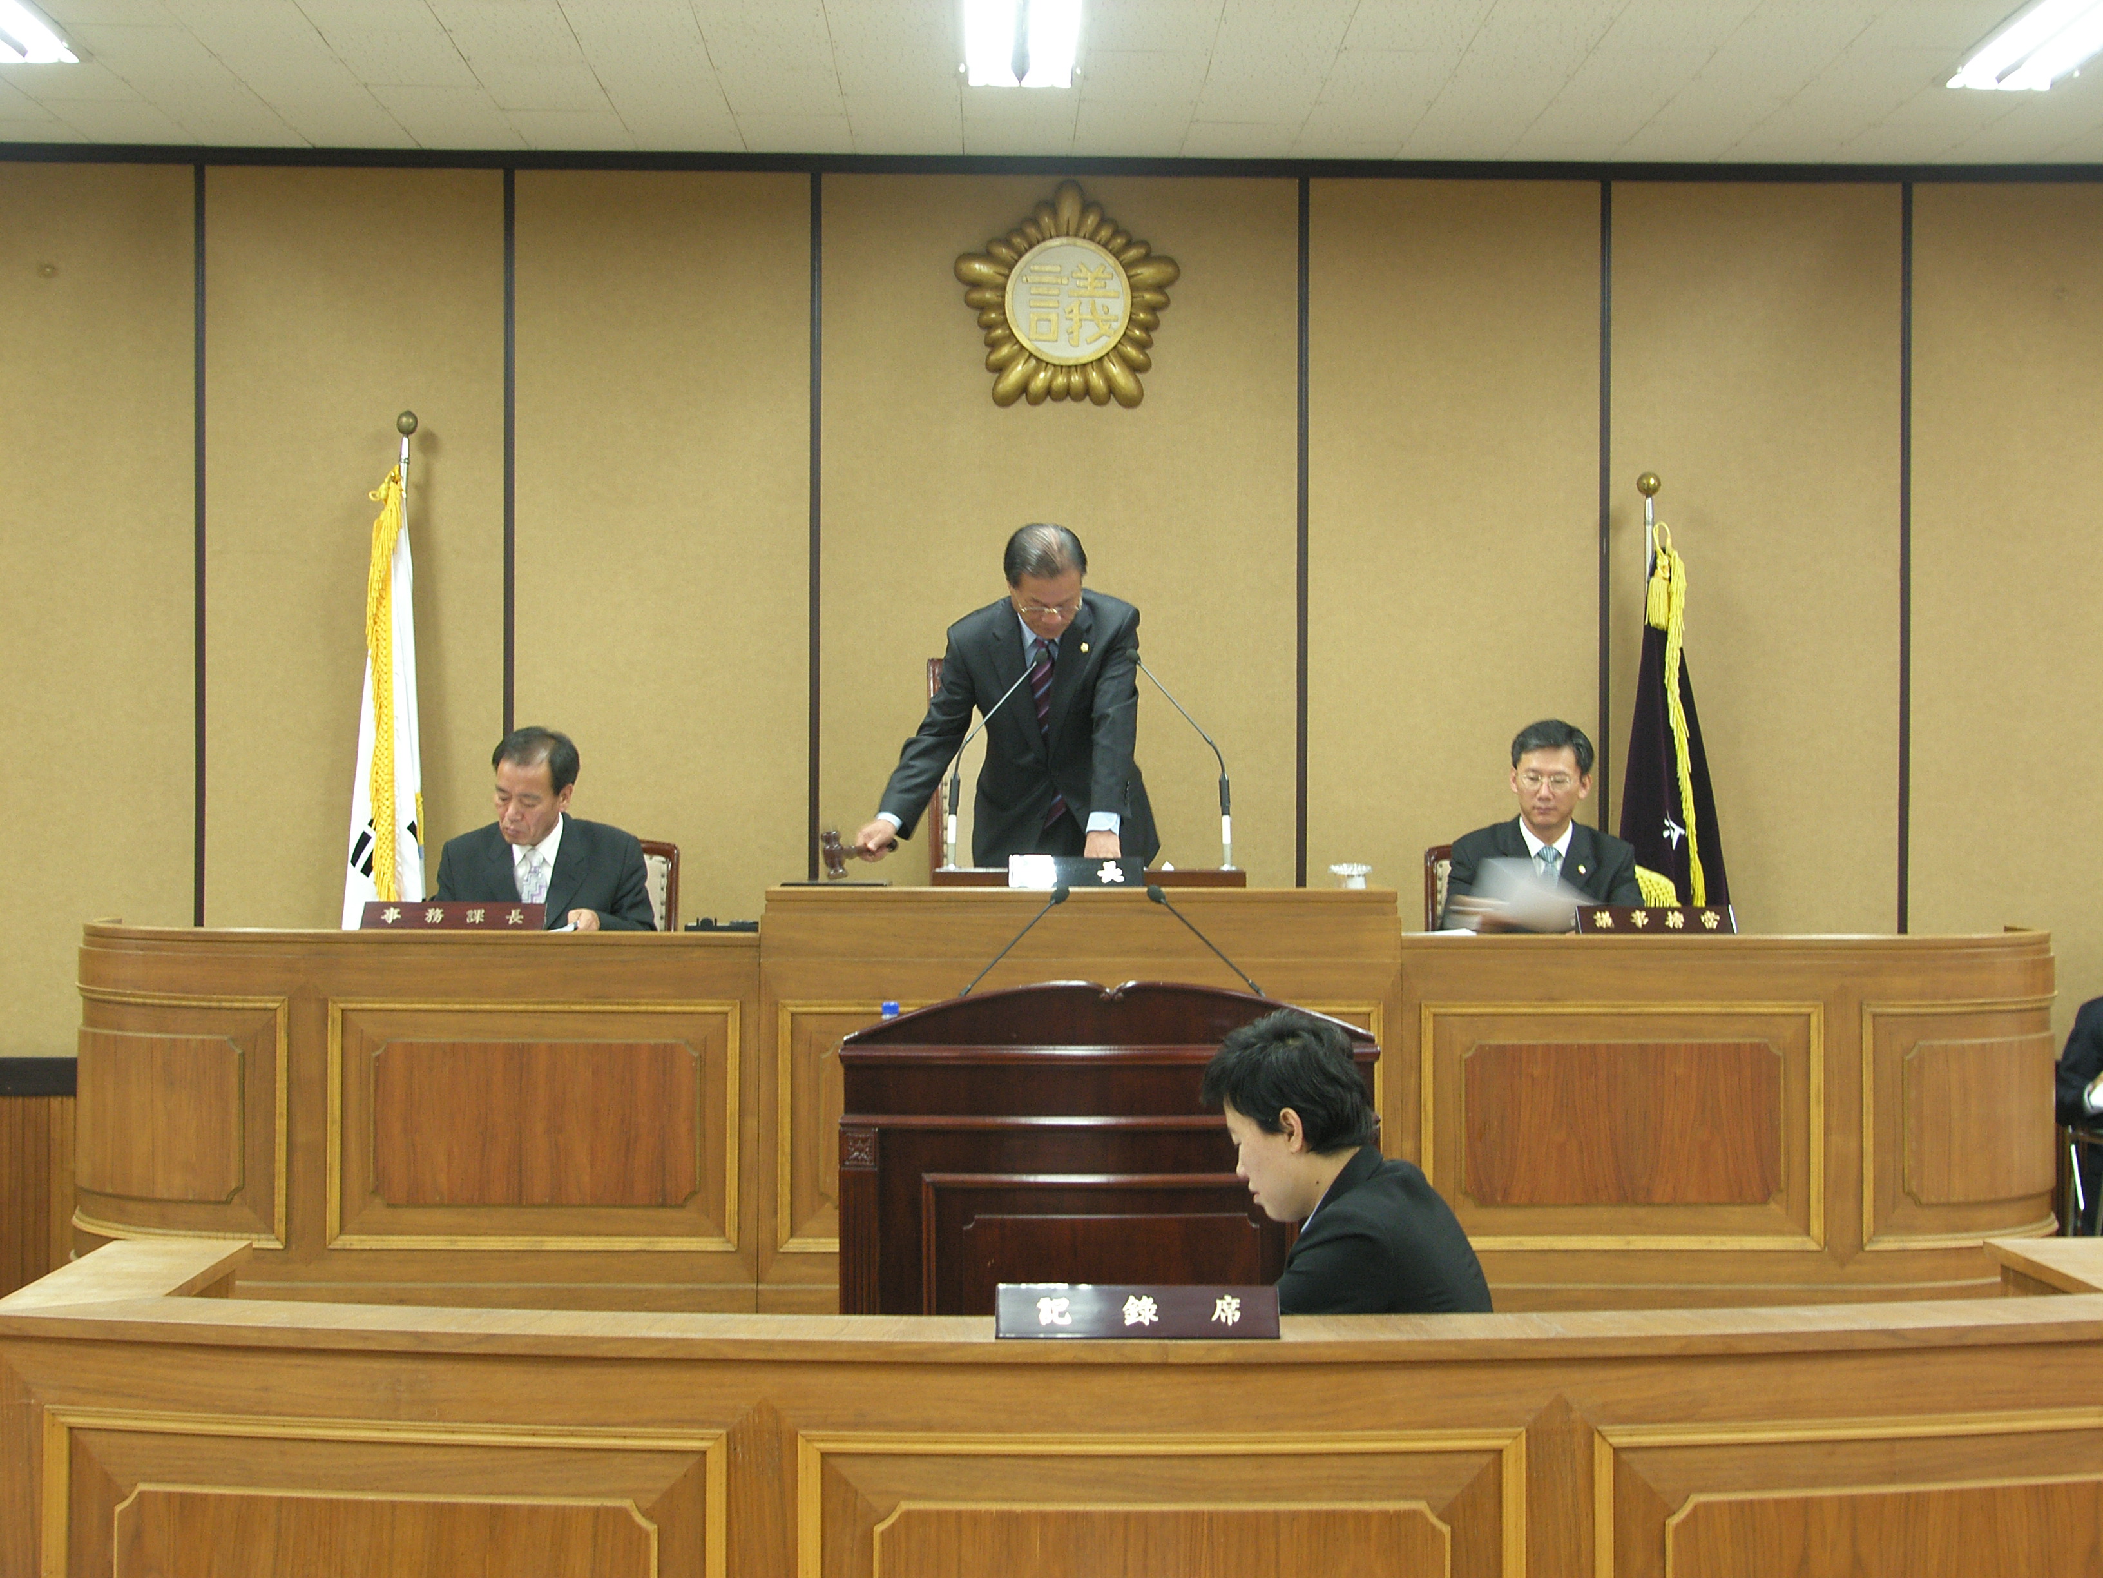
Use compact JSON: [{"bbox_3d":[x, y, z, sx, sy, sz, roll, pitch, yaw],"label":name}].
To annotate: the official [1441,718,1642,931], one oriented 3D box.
[{"bbox_3d":[1.112,0.450,7.550,0.490,1.220,0.750,0,0,2],"label":"official"}]

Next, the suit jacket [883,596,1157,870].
[{"bbox_3d":[-0.075,-0.110,7.500,0.630,0.690,0.460,0,0,-2],"label":"suit jacket"}]

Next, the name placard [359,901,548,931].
[{"bbox_3d":[-1.262,0.270,7.060,0.395,0.062,0.070,0,0,-2],"label":"name placard"}]

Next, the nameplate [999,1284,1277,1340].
[{"bbox_3d":[0.109,0.667,4.290,0.362,0.067,0.070,0,0,-2],"label":"nameplate"}]

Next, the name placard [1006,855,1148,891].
[{"bbox_3d":[0.053,0.174,7.040,0.288,0.068,0.070,0,0,-2],"label":"name placard"}]

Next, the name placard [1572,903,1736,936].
[{"bbox_3d":[1.287,0.277,7.120,0.335,0.065,0.070,0,0,-2],"label":"name placard"}]

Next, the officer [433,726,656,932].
[{"bbox_3d":[-1.138,0.468,7.500,0.510,1.220,0.750,0,0,7],"label":"officer"}]

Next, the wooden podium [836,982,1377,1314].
[{"bbox_3d":[0.085,0.925,5.680,0.880,1.220,0.600,0,0,-2],"label":"wooden podium"}]

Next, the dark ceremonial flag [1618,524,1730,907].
[{"bbox_3d":[1.700,-0.100,9.080,0.360,1.270,0.250,0,0,-2],"label":"dark ceremonial flag"}]

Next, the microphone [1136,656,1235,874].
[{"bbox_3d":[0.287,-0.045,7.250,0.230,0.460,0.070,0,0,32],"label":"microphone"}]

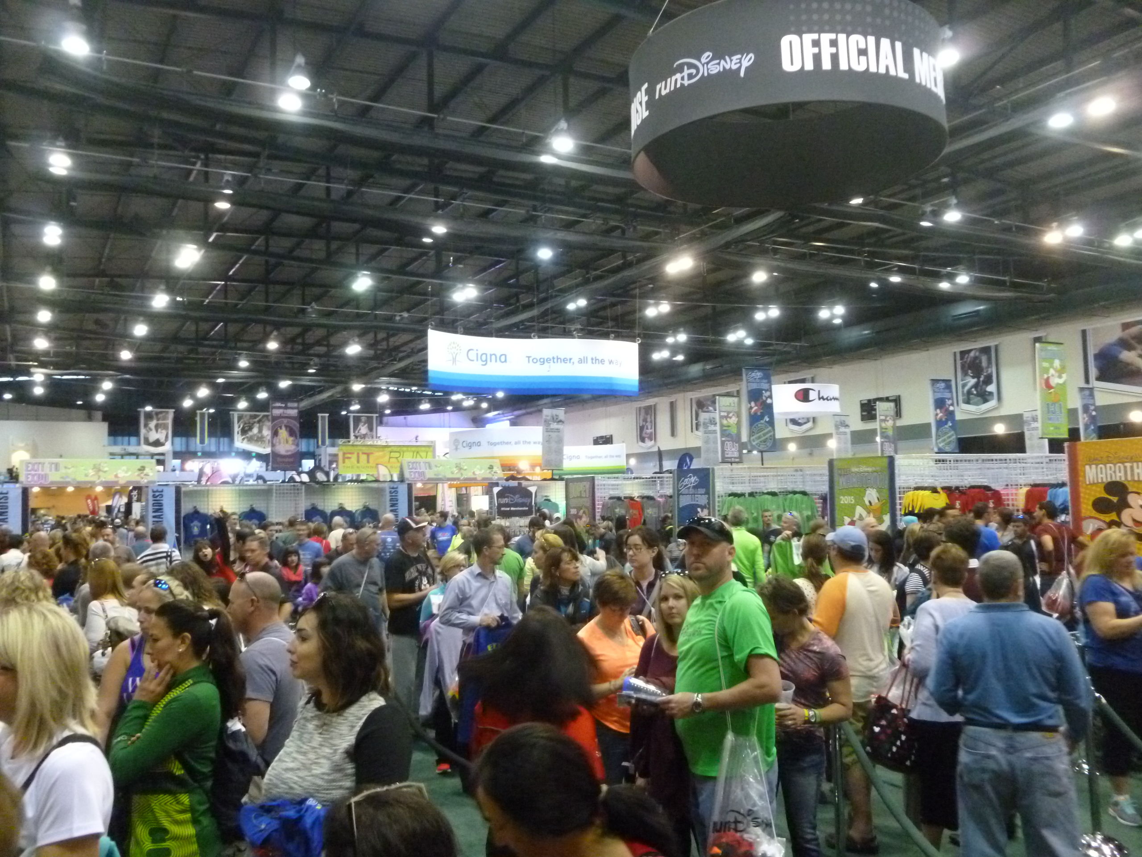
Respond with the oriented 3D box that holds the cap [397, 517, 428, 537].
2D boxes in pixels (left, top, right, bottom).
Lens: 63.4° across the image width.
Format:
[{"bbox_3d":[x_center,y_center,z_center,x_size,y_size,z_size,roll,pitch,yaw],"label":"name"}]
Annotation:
[{"bbox_3d":[-1.269,0.786,7.400,0.260,0.160,0.180,-2,-5,17],"label":"cap"}]

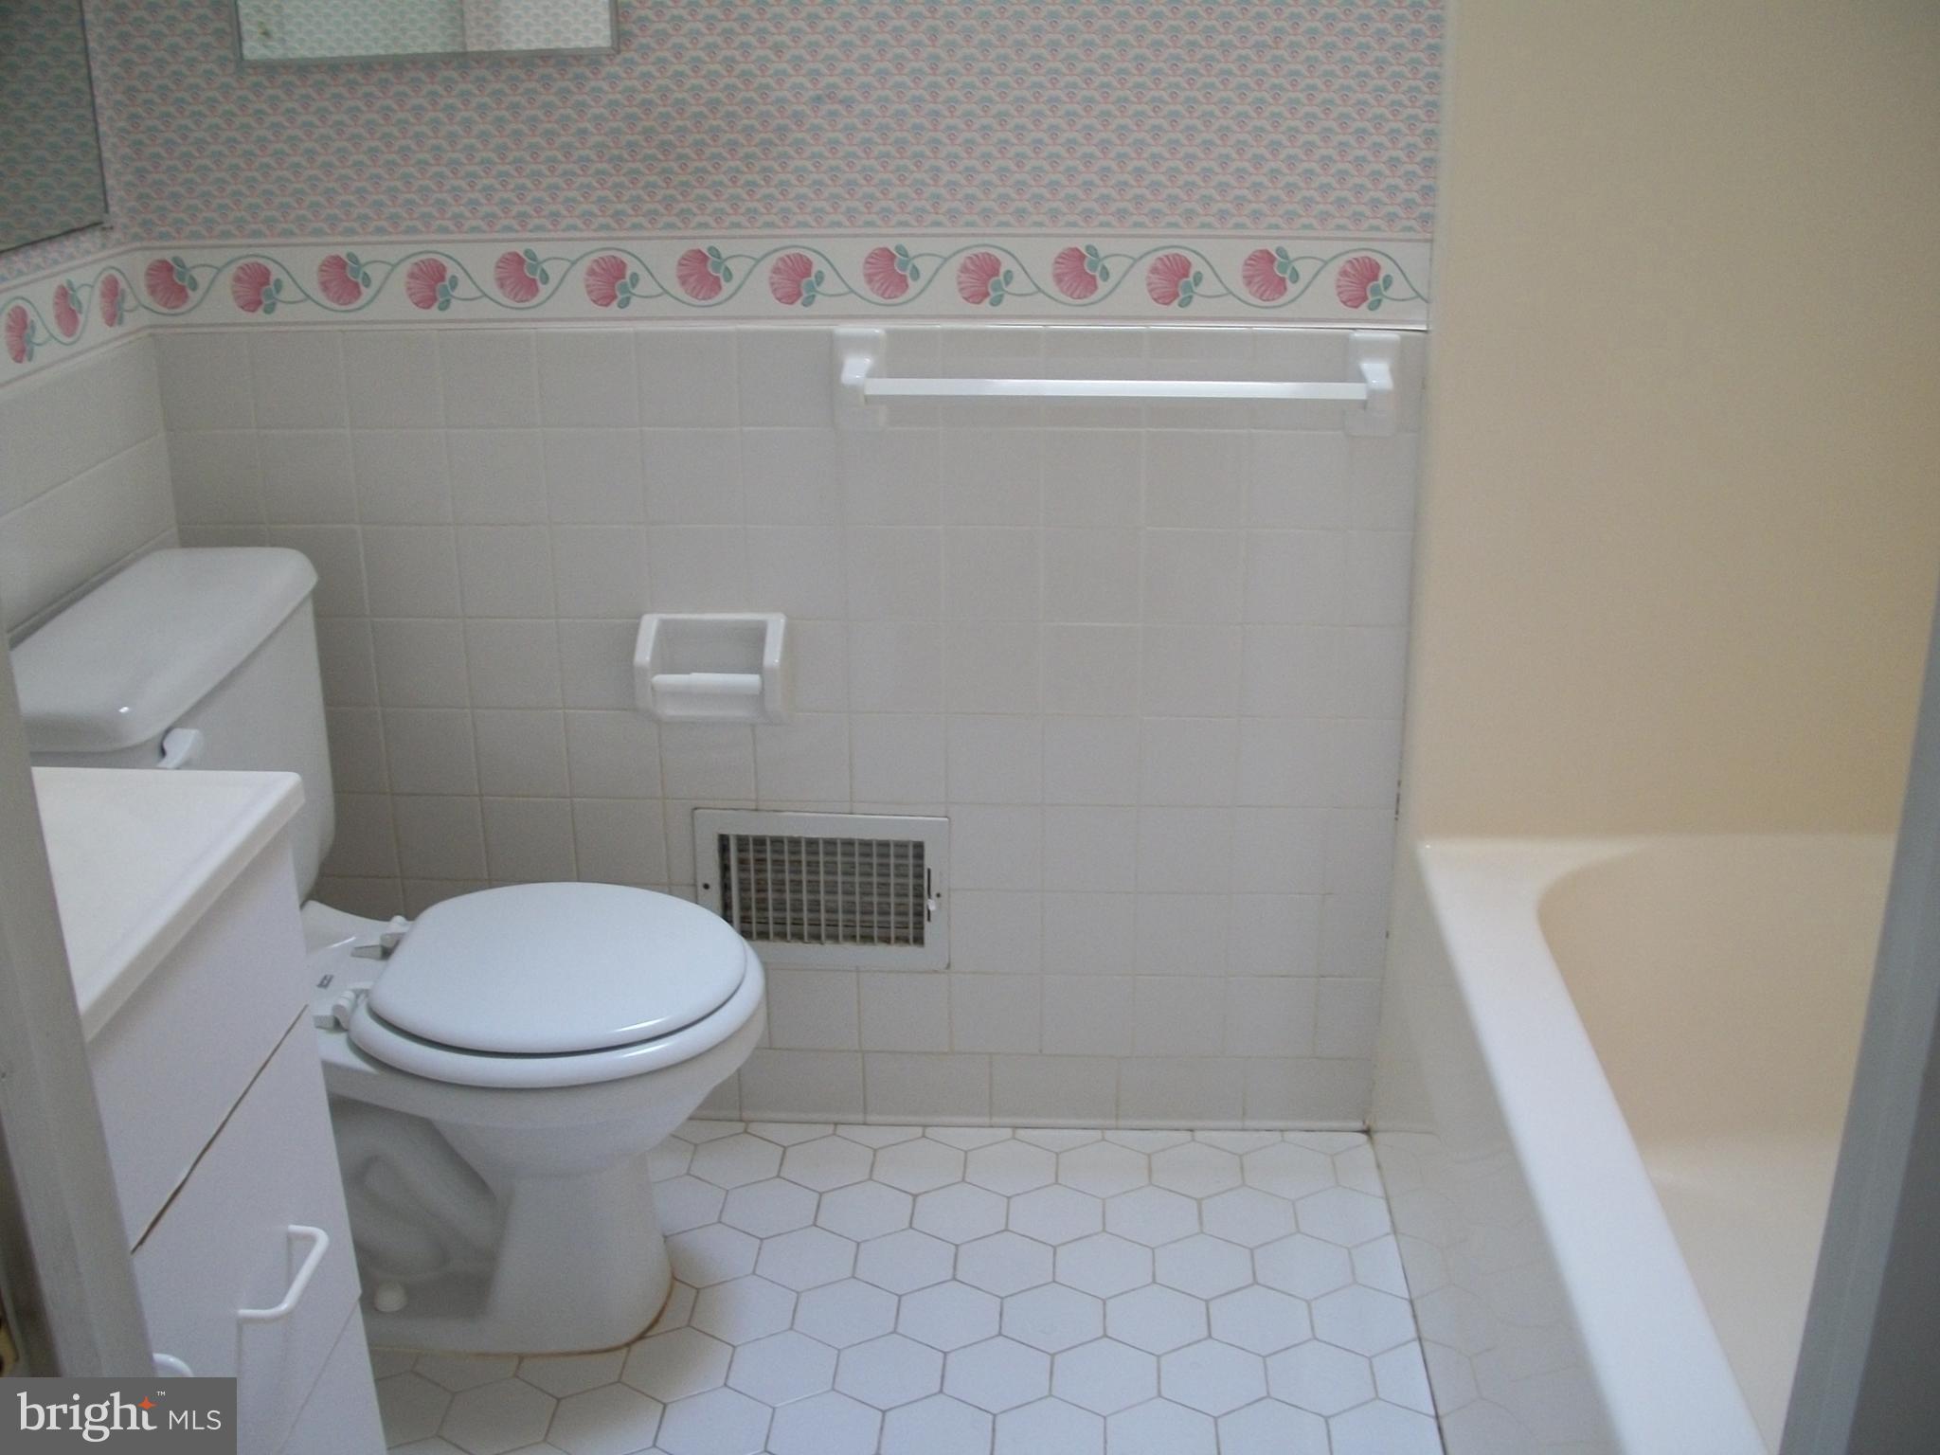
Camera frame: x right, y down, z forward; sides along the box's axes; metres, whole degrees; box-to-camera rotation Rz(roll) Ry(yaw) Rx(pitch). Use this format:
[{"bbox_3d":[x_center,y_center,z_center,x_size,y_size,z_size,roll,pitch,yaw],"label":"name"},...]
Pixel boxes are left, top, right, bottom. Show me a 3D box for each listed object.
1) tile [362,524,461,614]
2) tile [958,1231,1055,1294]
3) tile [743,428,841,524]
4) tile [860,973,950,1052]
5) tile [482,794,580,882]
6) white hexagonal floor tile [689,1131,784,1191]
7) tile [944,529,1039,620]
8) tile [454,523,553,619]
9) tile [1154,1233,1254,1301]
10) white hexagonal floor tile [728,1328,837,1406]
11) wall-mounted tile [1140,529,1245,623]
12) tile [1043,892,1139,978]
[{"bbox_3d":[-0.625,-0.174,2.204,0.107,0.107,0.009,1,20,3],"label":"tile"},{"bbox_3d":[0.038,0.589,2.143,0.108,0.009,0.125,0,21,3],"label":"tile"},{"bbox_3d":[-0.192,-0.273,2.140,0.107,0.107,0.009,1,20,3],"label":"tile"},{"bbox_3d":[-0.078,0.341,2.363,0.108,0.108,0.009,1,20,3],"label":"tile"},{"bbox_3d":[-0.517,0.129,2.312,0.108,0.108,0.009,1,20,3],"label":"tile"},{"bbox_3d":[-0.279,0.518,2.327,0.106,0.009,0.122,1,20,3],"label":"white hexagonal floor tile"},{"bbox_3d":[0.025,-0.170,2.166,0.108,0.108,0.009,1,20,3],"label":"tile"},{"bbox_3d":[-0.518,-0.176,2.195,0.108,0.108,0.010,1,20,4],"label":"tile"},{"bbox_3d":[0.254,0.588,2.126,0.108,0.010,0.125,1,20,4],"label":"tile"},{"bbox_3d":[-0.187,0.650,1.981,0.108,0.009,0.125,1,20,3],"label":"white hexagonal floor tile"},{"bbox_3d":[0.244,-0.166,2.149,0.108,0.108,0.010,1,20,4],"label":"wall-mounted tile"},{"bbox_3d":[0.140,0.242,2.305,0.108,0.108,0.009,1,20,3],"label":"tile"}]

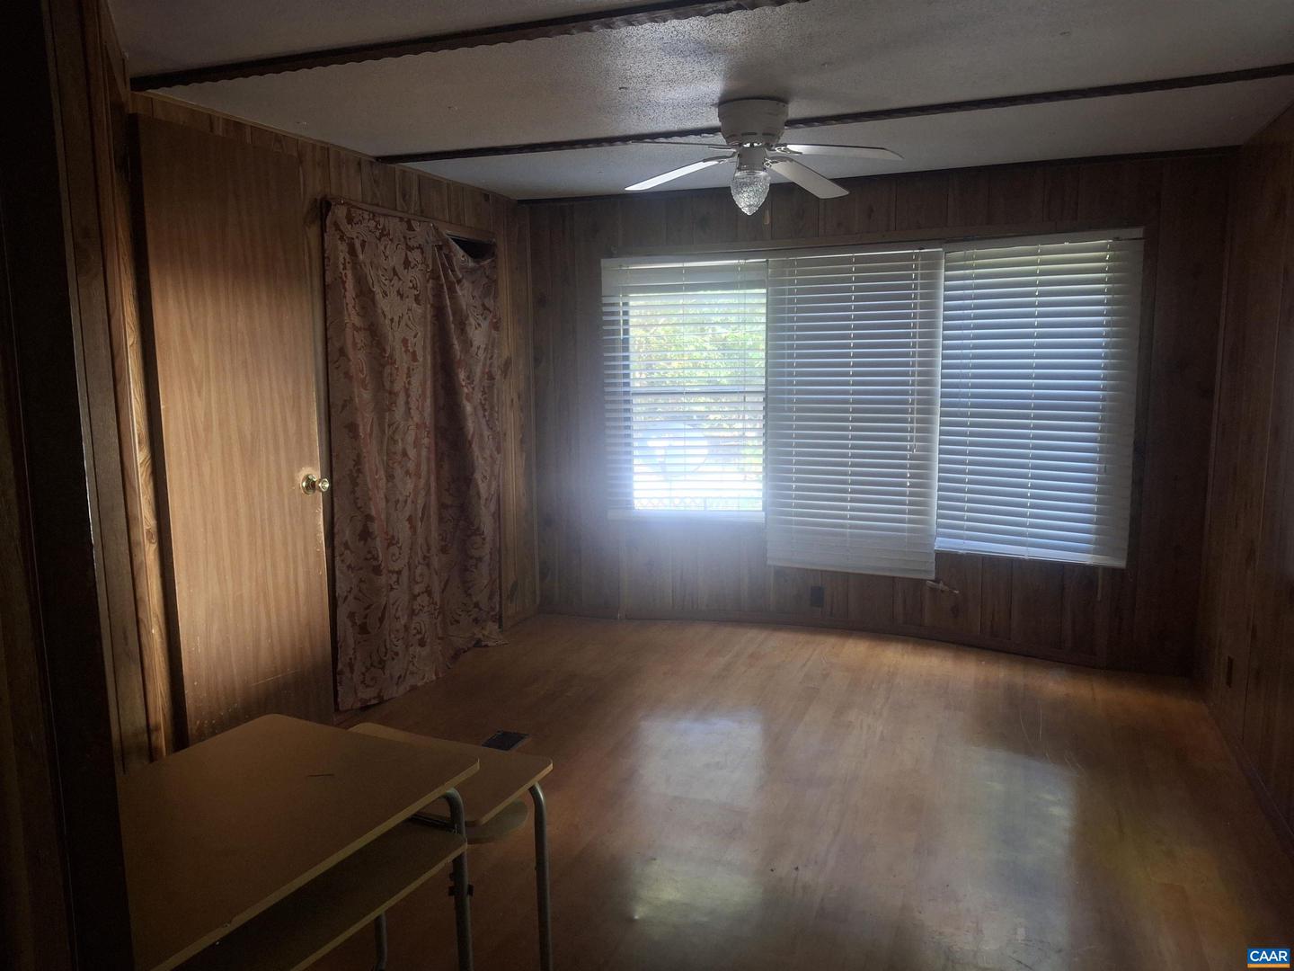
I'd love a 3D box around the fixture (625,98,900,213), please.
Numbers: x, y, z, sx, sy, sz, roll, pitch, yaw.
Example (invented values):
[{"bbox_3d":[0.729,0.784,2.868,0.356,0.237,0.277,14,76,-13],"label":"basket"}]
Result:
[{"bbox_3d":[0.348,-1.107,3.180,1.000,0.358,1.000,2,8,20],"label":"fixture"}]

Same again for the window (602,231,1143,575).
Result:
[{"bbox_3d":[0.960,-0.393,4.548,2.534,1.535,0.110,2,8,20],"label":"window"}]

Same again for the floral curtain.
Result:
[{"bbox_3d":[-0.965,-0.153,4.159,0.105,1.962,1.302,2,8,20],"label":"floral curtain"}]

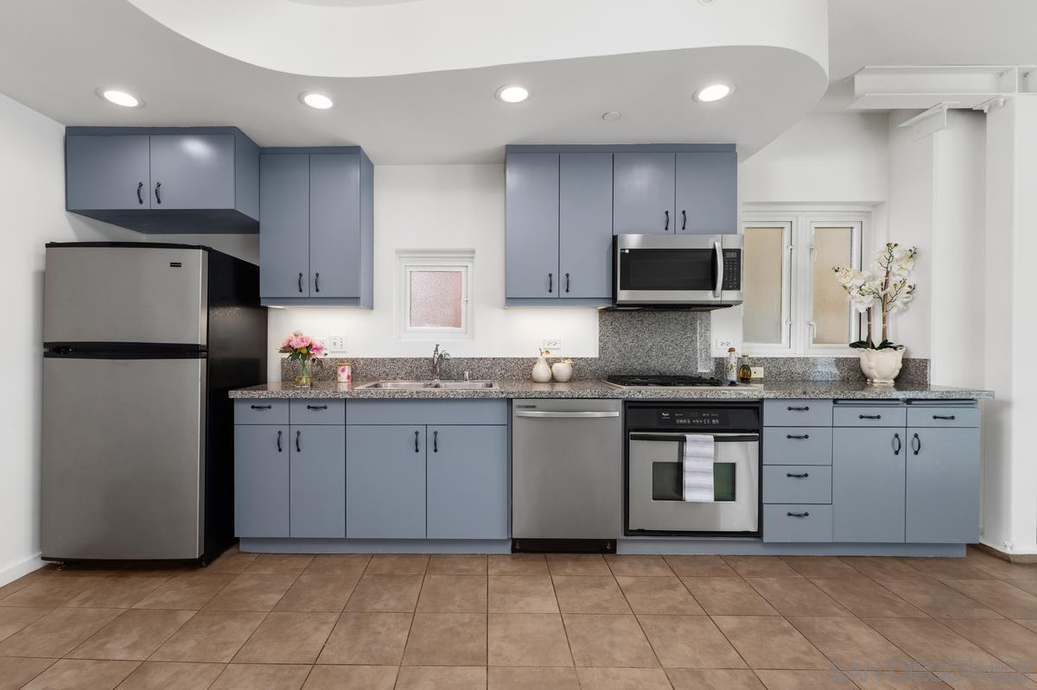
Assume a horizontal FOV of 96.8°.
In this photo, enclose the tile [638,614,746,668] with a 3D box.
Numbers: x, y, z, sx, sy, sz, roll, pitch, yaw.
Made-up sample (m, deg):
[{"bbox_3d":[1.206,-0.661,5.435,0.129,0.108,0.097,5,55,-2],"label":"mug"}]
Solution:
[{"bbox_3d":[0.680,1.189,1.851,0.321,0.010,0.324,0,1,-2],"label":"tile"}]

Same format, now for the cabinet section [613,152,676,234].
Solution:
[{"bbox_3d":[0.760,-0.921,2.940,0.377,0.497,0.300,0,1,-1],"label":"cabinet section"}]

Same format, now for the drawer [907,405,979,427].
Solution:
[{"bbox_3d":[2.292,0.387,2.715,0.392,0.112,0.450,0,1,-1],"label":"drawer"}]

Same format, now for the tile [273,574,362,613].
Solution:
[{"bbox_3d":[-0.942,1.184,2.196,0.319,0.010,0.322,0,1,-2],"label":"tile"}]

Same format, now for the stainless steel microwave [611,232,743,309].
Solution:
[{"bbox_3d":[0.972,-0.446,2.955,0.760,0.430,0.410,0,0,0],"label":"stainless steel microwave"}]

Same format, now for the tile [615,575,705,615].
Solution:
[{"bbox_3d":[0.661,1.185,2.178,0.321,0.010,0.324,0,1,-2],"label":"tile"}]

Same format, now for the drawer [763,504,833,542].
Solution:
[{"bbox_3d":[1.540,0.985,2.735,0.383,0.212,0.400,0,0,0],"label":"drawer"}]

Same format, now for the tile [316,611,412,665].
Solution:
[{"bbox_3d":[-0.610,1.201,1.889,0.324,0.012,0.333,0,0,-1],"label":"tile"}]

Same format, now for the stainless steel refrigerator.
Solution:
[{"bbox_3d":[-2.035,0.332,2.720,0.825,1.700,0.730,0,0,-1],"label":"stainless steel refrigerator"}]

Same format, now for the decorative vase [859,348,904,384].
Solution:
[{"bbox_3d":[2.390,0.132,3.030,0.255,0.230,0.240,0,0,-1],"label":"decorative vase"}]

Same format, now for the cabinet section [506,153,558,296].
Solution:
[{"bbox_3d":[0.083,-0.729,2.945,0.327,0.881,0.300,0,1,-1],"label":"cabinet section"}]

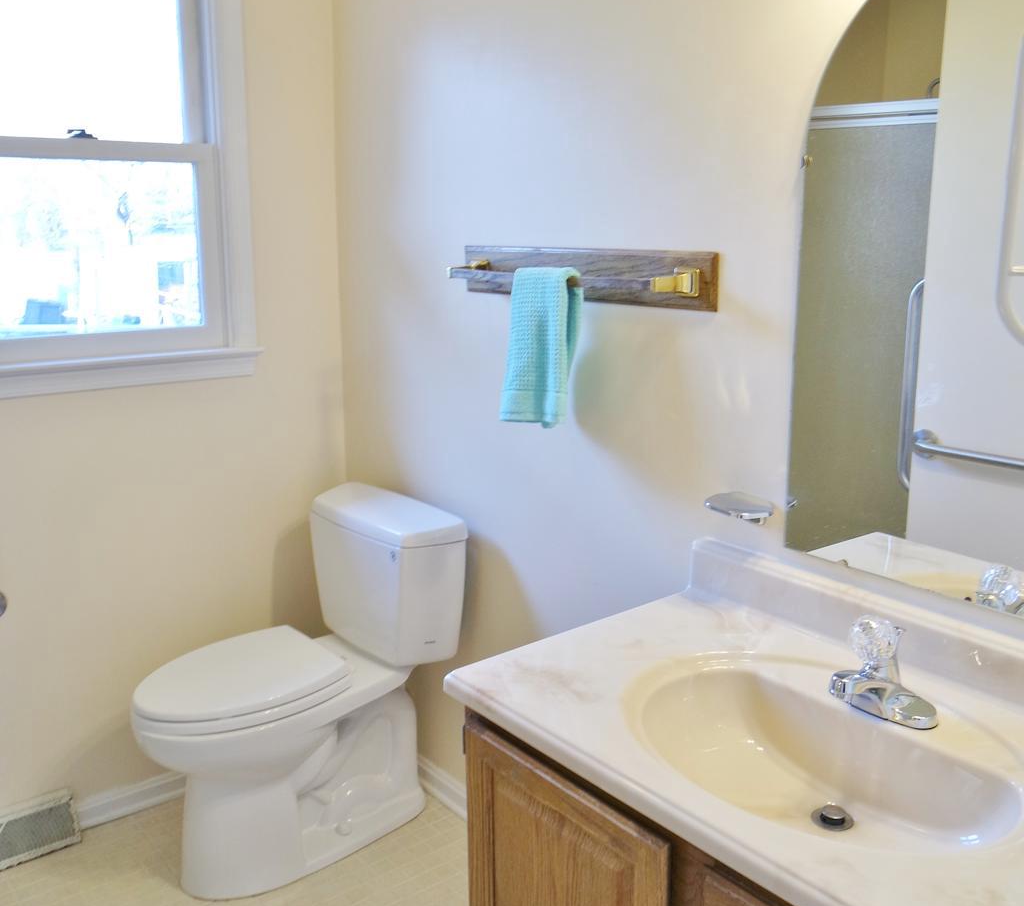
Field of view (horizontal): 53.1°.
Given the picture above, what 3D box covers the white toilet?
[{"bbox_3d":[-0.520,0.550,2.395,0.718,0.772,0.462,-10,17,-38],"label":"white toilet"}]

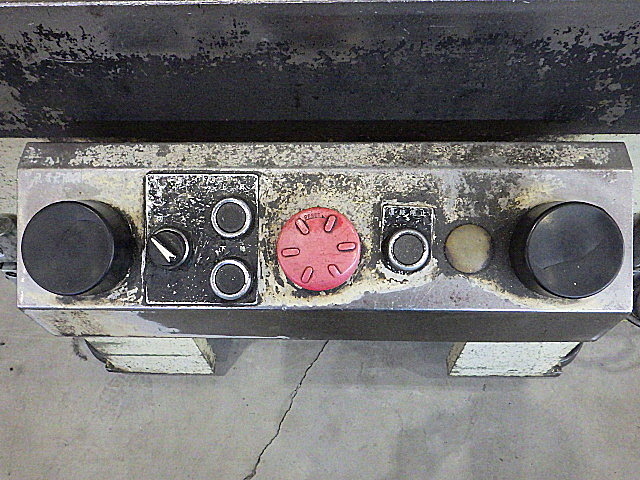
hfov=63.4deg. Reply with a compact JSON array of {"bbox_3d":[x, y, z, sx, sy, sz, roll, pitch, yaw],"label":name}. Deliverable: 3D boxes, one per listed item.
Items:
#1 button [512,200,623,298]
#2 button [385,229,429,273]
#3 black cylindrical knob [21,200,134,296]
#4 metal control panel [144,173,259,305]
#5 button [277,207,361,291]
[{"bbox_3d":[0.186,0.007,0.390,0.075,0.031,0.075,0,90,1],"label":"button"},{"bbox_3d":[0.068,0.008,0.401,0.034,0.015,0.034,0,90,1],"label":"button"},{"bbox_3d":[-0.187,0.006,0.399,0.074,0.031,0.074,0,90,1],"label":"black cylindrical knob"},{"bbox_3d":[-0.094,-0.001,0.405,0.090,0.015,0.103,0,90,1],"label":"metal control panel"},{"bbox_3d":[-0.001,0.007,0.395,0.061,0.030,0.061,0,90,1],"label":"button"}]

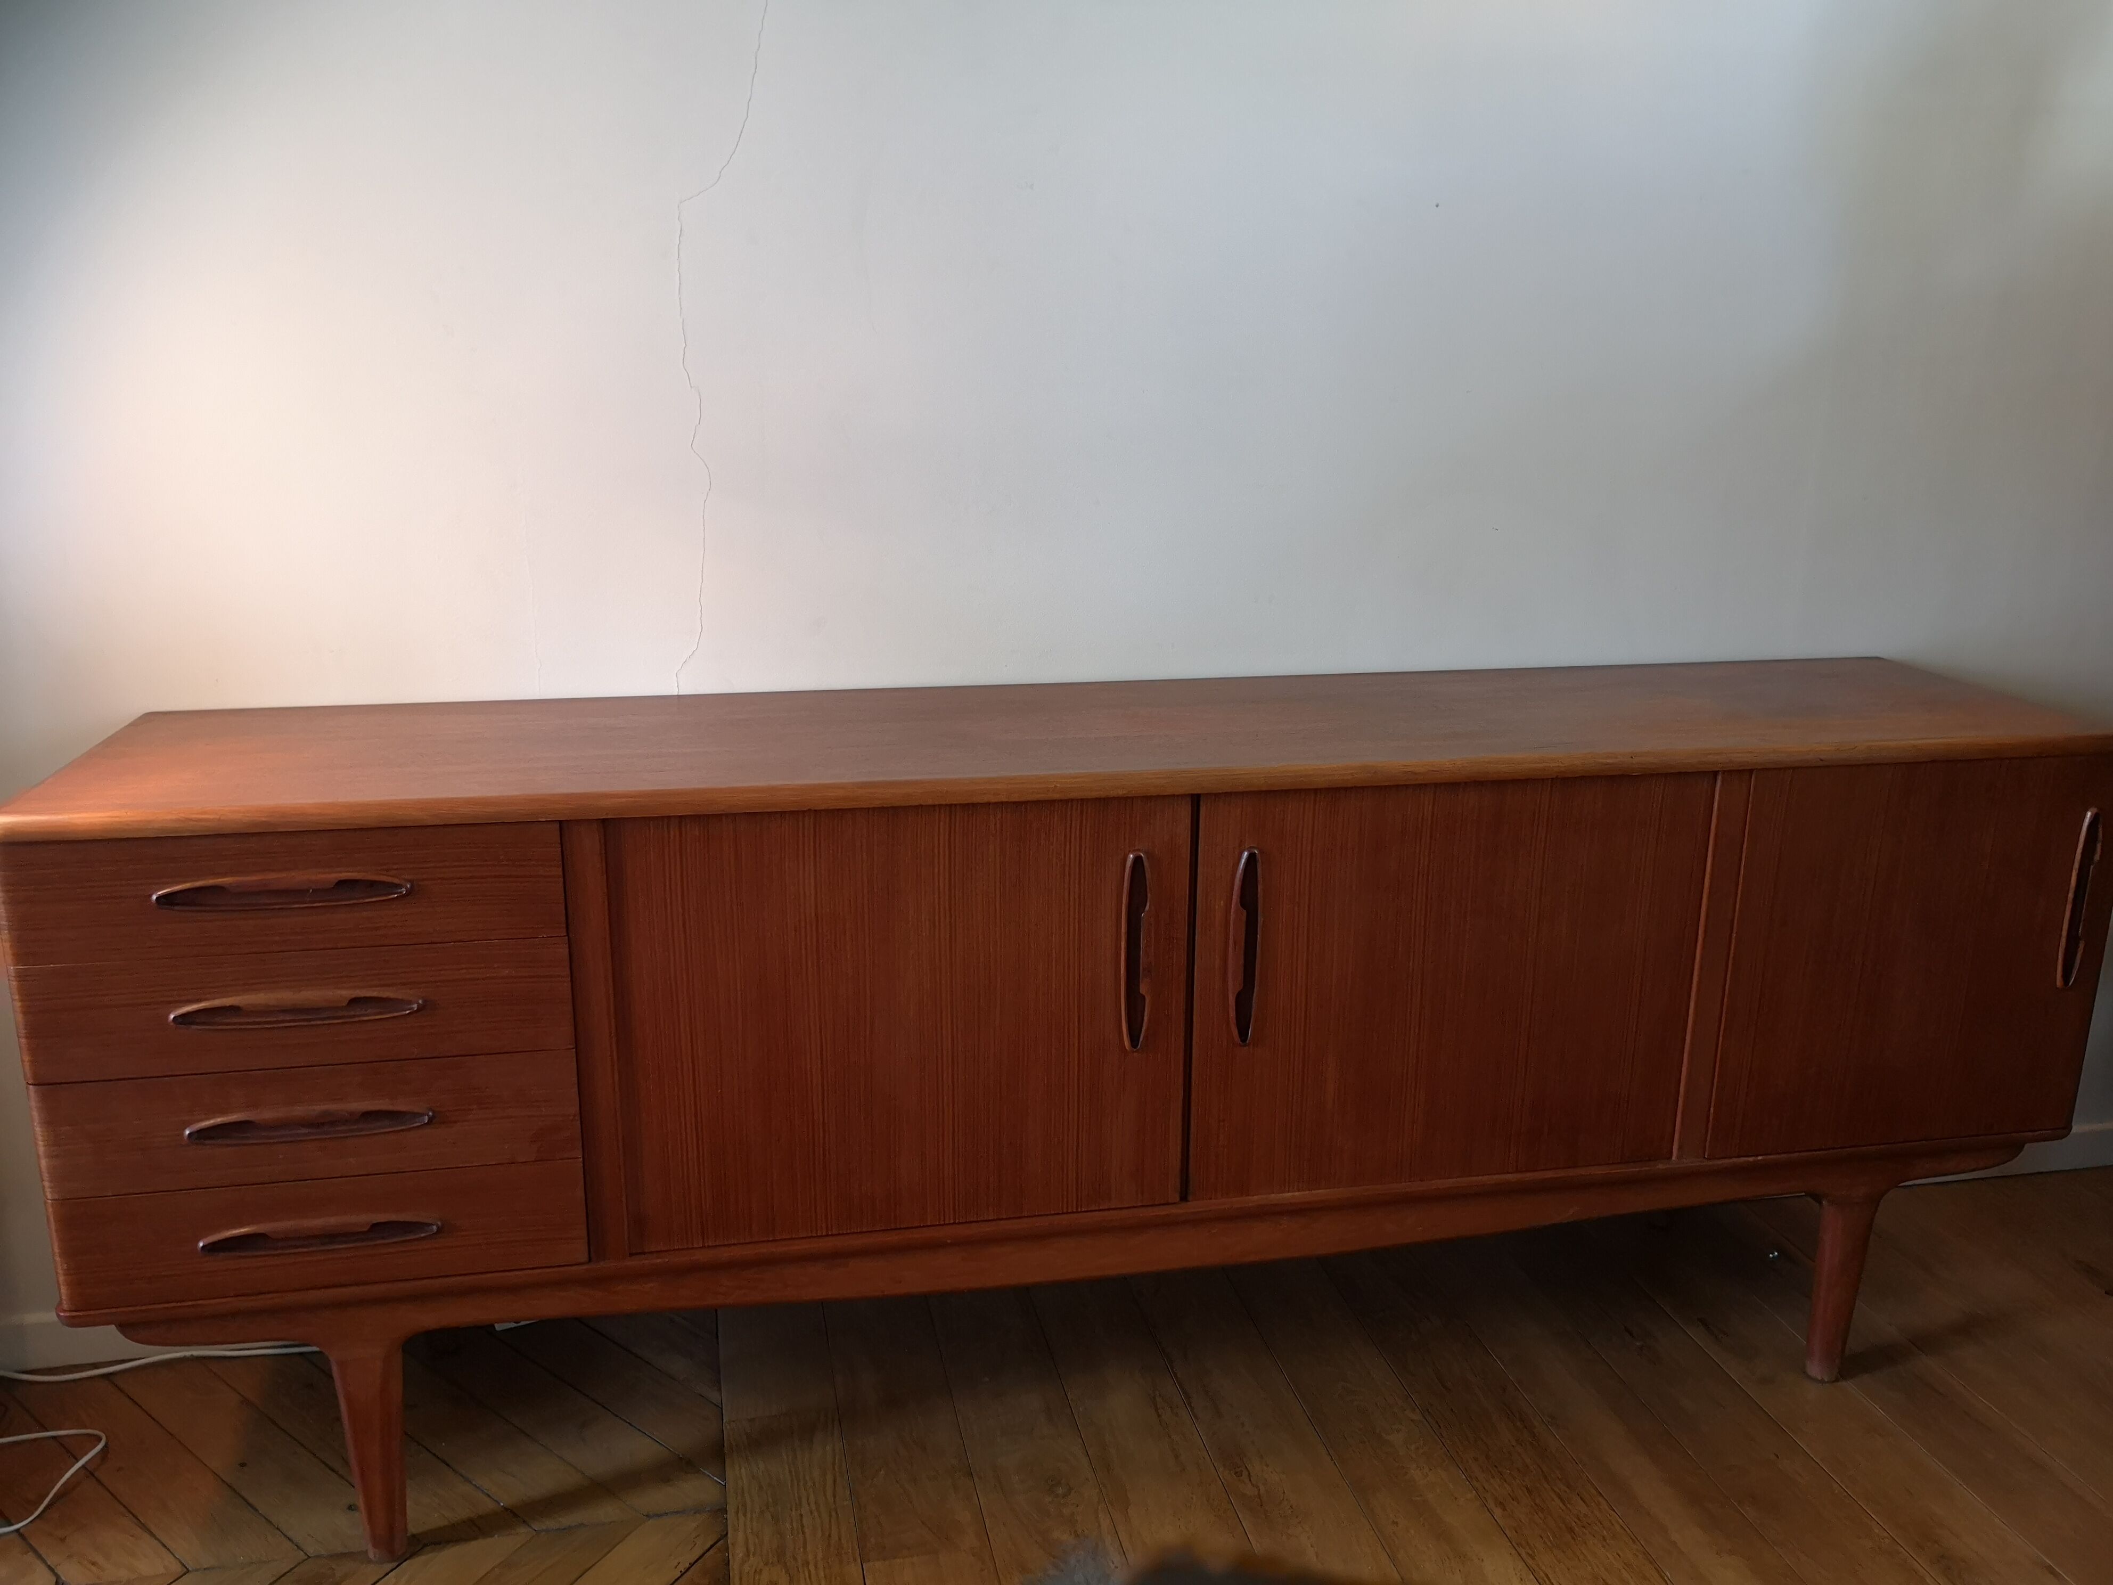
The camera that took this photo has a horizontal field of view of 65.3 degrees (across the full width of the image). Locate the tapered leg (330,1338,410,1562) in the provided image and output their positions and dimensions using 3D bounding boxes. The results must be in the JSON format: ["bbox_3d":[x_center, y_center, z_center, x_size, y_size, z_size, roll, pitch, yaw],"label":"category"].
[{"bbox_3d":[-0.688,0.650,1.663,0.063,0.263,0.061,-2,15,-11],"label":"tapered leg"}]

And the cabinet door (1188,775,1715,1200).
[{"bbox_3d":[0.414,0.203,1.760,0.569,0.451,0.024,-2,15,-11],"label":"cabinet door"}]

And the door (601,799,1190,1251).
[{"bbox_3d":[-0.146,0.227,1.651,0.561,0.451,0.024,-2,15,-11],"label":"door"}]

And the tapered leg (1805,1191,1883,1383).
[{"bbox_3d":[0.944,0.582,1.980,0.063,0.263,0.061,-2,15,-11],"label":"tapered leg"}]

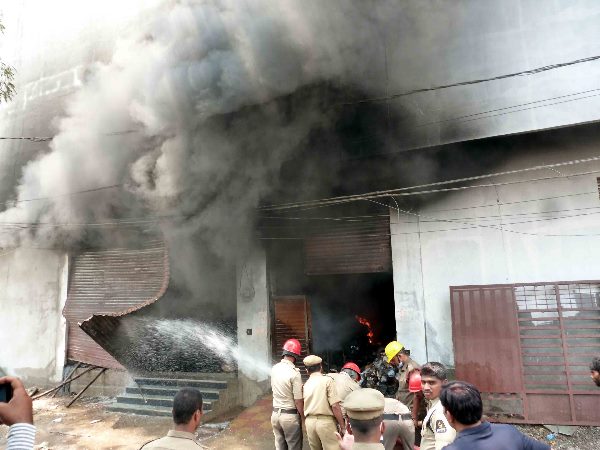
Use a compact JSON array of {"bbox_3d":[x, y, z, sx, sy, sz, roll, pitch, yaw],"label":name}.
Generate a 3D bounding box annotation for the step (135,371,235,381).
[{"bbox_3d":[-2.529,3.453,11.230,2.445,0.138,0.291,-5,-8,22],"label":"step"}]

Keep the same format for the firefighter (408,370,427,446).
[{"bbox_3d":[1.423,2.431,5.604,0.520,1.505,0.550,-6,-8,26],"label":"firefighter"}]

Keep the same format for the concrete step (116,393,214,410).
[{"bbox_3d":[-2.847,3.774,10.375,2.445,0.138,0.291,-5,-8,22],"label":"concrete step"}]

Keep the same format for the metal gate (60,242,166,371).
[{"bbox_3d":[-4.585,1.943,11.987,3.263,3.133,0.500,-5,-8,22],"label":"metal gate"}]

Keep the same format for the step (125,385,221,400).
[{"bbox_3d":[-2.741,3.667,10.660,2.445,0.138,0.291,-5,-8,22],"label":"step"}]

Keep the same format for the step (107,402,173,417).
[{"bbox_3d":[-2.952,3.881,10.090,2.445,0.138,0.291,-5,-8,22],"label":"step"}]

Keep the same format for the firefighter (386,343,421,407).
[{"bbox_3d":[1.506,2.491,6.793,0.450,1.683,0.500,-2,-7,-6],"label":"firefighter"}]

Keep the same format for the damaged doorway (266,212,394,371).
[{"bbox_3d":[0.648,1.417,10.137,2.745,3.356,0.300,-5,-8,22],"label":"damaged doorway"}]

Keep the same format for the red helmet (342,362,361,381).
[{"bbox_3d":[0.711,2.029,6.700,0.280,0.170,0.220,32,-14,-25],"label":"red helmet"}]

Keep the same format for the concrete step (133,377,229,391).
[{"bbox_3d":[-2.635,3.560,10.945,2.445,0.138,0.291,-5,-8,22],"label":"concrete step"}]

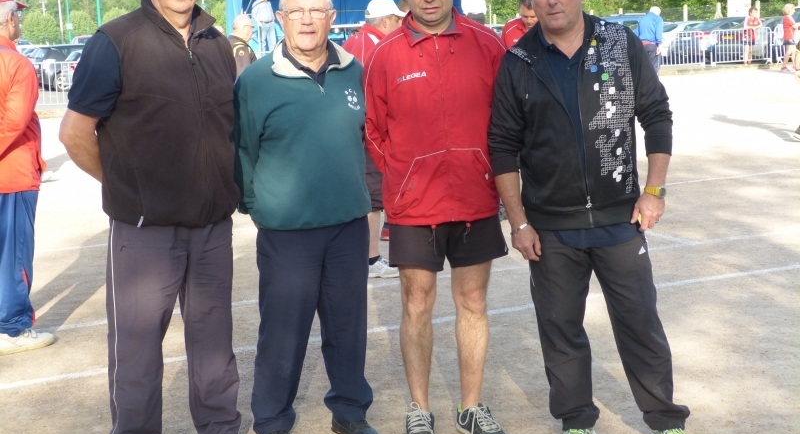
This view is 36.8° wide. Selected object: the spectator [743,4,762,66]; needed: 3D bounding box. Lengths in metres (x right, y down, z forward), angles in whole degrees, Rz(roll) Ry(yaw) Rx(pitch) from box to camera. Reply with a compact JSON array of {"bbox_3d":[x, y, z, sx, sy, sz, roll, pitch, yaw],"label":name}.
[{"bbox_3d":[9.416,-4.819,32.126,0.480,1.540,0.380,-3,9,-5],"label":"spectator"}]

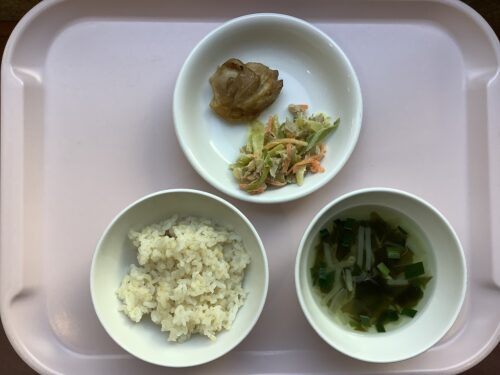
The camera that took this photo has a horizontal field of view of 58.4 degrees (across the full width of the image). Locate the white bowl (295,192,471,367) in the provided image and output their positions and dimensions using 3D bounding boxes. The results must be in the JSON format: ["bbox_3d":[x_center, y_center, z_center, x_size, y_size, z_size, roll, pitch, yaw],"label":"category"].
[{"bbox_3d":[0.092,0.063,0.344,0.122,0.058,0.122,0,88,-1],"label":"white bowl"}]

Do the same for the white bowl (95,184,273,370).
[{"bbox_3d":[-0.050,0.065,0.344,0.126,0.056,0.126,0,88,-1],"label":"white bowl"}]

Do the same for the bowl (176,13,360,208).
[{"bbox_3d":[0.014,-0.060,0.358,0.143,0.036,0.143,0,88,-1],"label":"bowl"}]

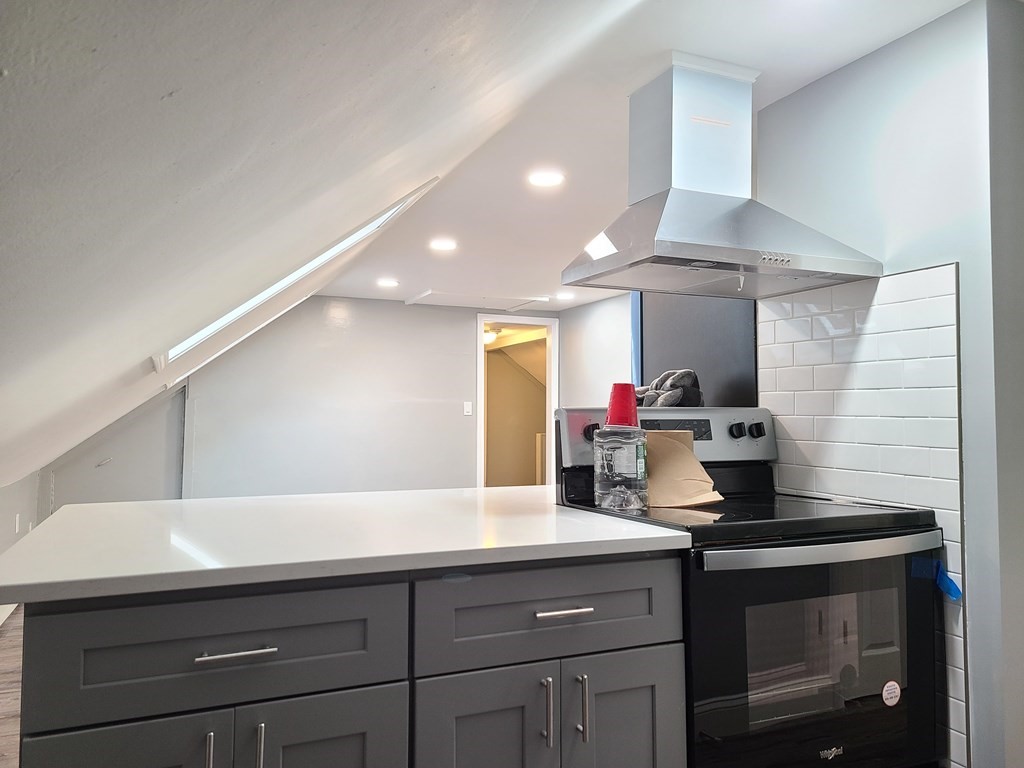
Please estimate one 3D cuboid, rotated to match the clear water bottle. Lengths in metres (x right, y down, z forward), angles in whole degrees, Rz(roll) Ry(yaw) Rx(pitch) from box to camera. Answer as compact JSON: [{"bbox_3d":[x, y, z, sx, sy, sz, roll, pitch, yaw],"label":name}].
[{"bbox_3d":[0.295,0.174,2.080,0.144,0.325,0.144,0,-2,0],"label":"clear water bottle"}]

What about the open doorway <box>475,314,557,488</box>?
[{"bbox_3d":[0.049,0.396,7.761,0.886,2.148,0.130,1,-2,-23],"label":"open doorway"}]

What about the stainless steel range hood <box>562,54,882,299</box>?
[{"bbox_3d":[0.592,-0.622,2.239,0.747,0.650,0.477,1,-2,-23],"label":"stainless steel range hood"}]

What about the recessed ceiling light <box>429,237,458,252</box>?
[{"bbox_3d":[-0.423,-0.861,4.764,0.170,0.030,0.170,1,-2,-23],"label":"recessed ceiling light"}]

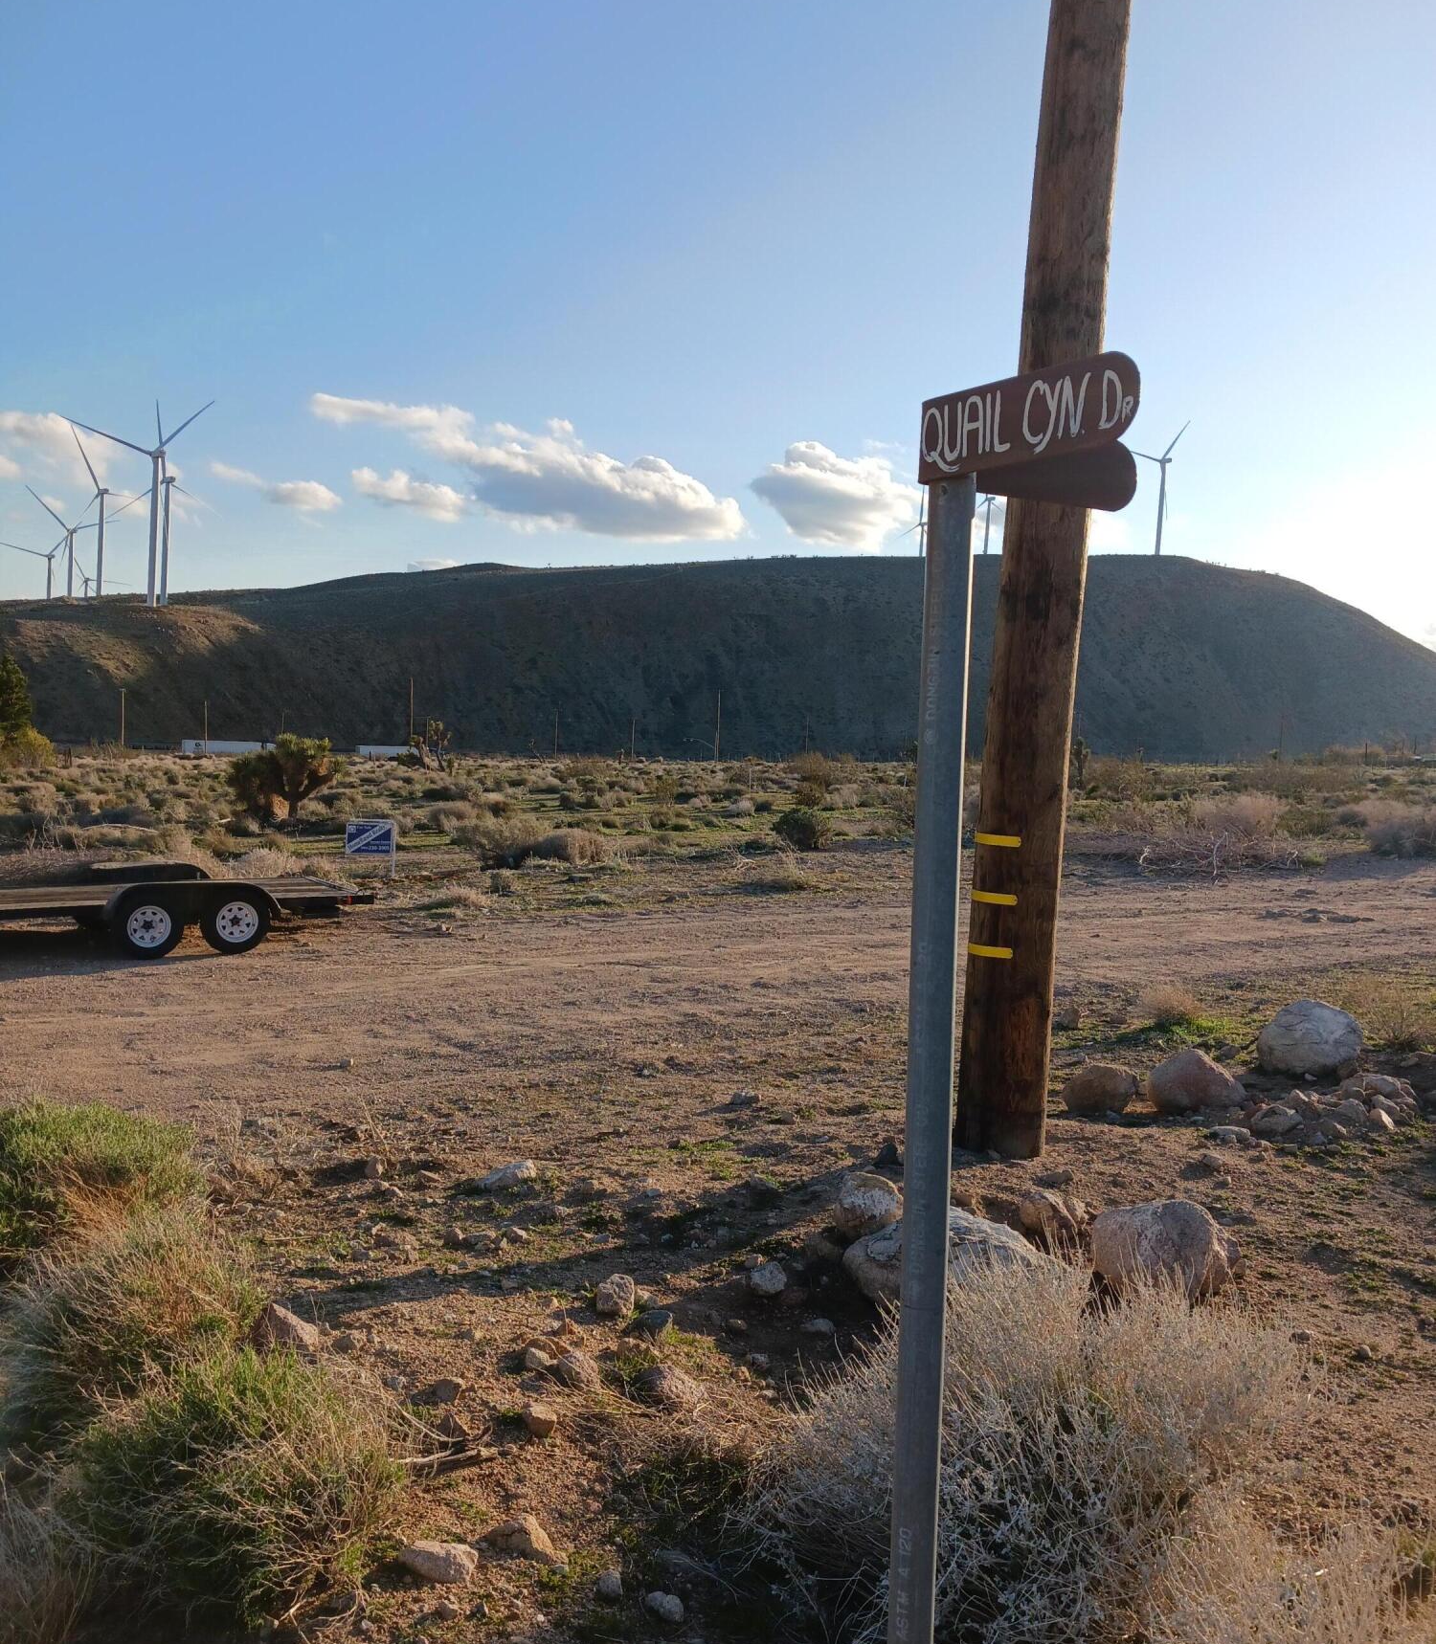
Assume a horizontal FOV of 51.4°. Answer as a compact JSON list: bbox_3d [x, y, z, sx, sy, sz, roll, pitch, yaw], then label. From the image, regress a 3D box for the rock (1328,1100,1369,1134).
[{"bbox_3d":[2.576,1.204,6.101,0.168,0.128,0.142,3,3,0],"label":"rock"}]

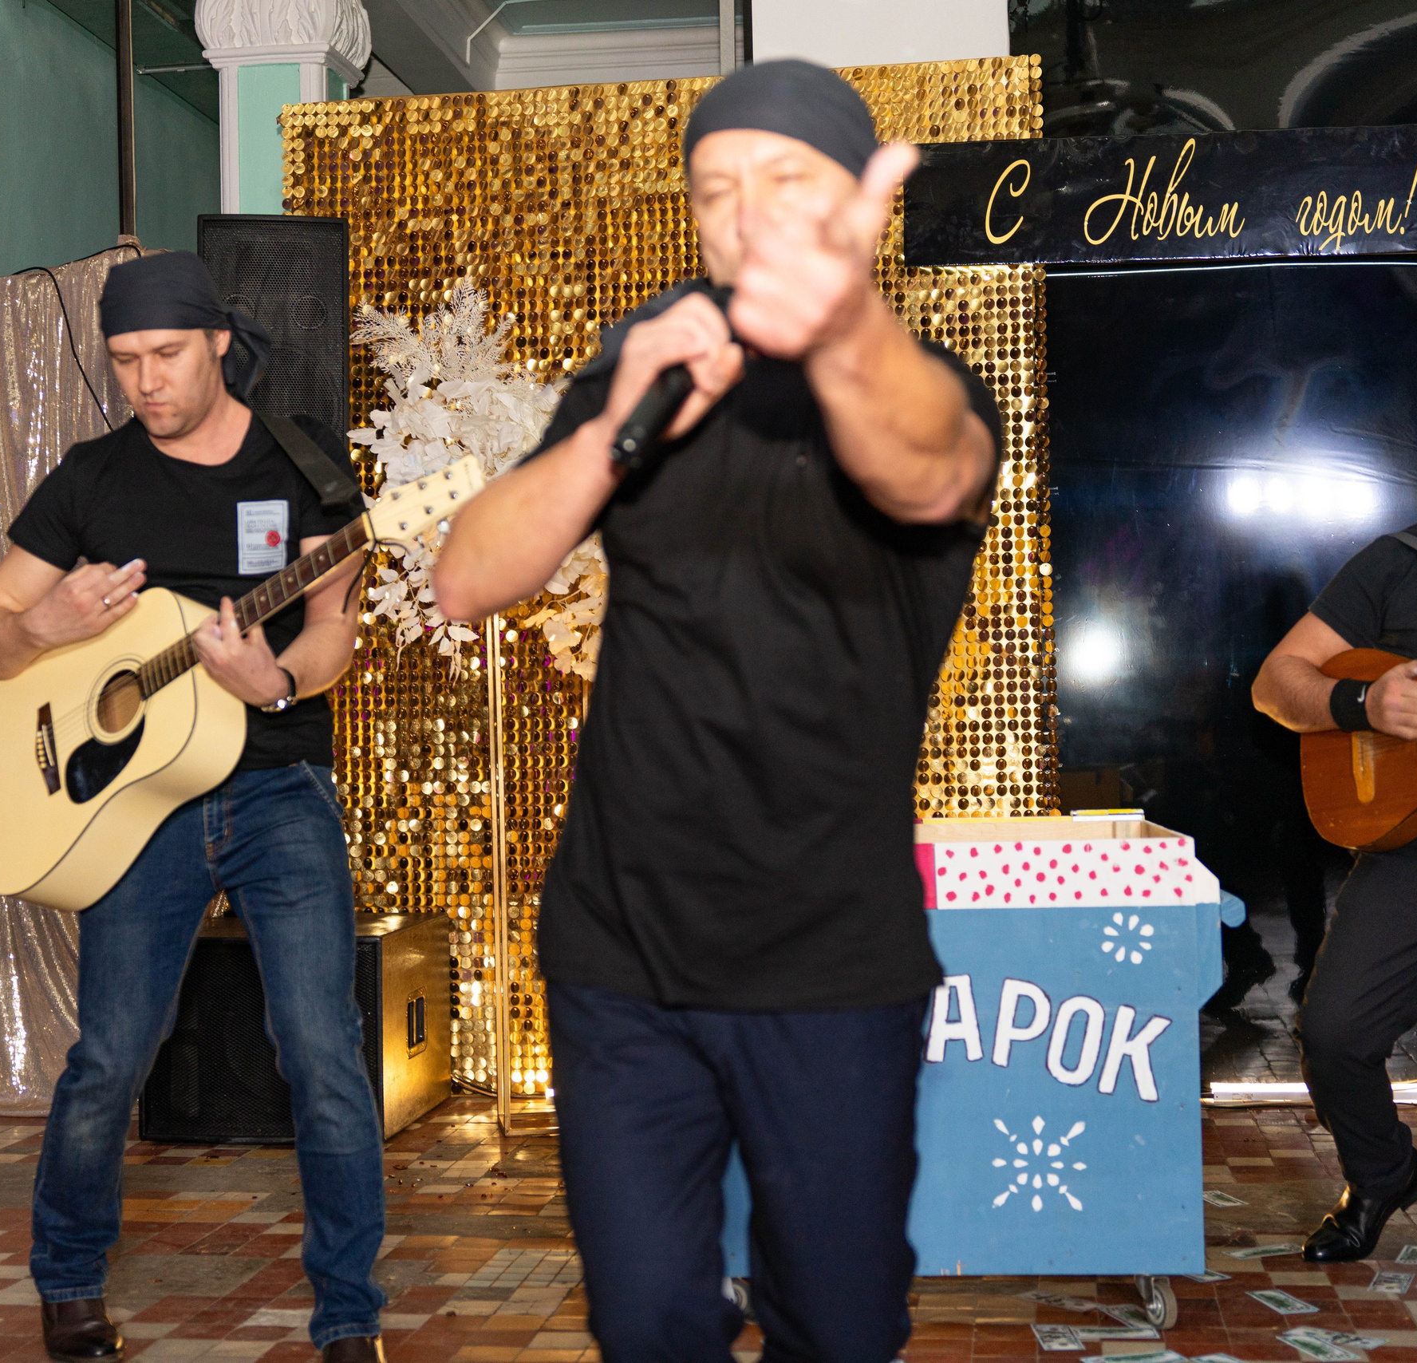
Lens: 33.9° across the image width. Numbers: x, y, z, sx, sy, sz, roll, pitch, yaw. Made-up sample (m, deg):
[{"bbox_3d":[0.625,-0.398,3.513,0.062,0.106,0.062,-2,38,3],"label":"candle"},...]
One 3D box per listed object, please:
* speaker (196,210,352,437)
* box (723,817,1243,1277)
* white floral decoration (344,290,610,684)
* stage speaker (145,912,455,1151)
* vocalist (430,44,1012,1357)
[{"bbox_3d":[-1.152,-0.836,6.176,0.394,0.707,0.384,-1,-1,-12],"label":"speaker"},{"bbox_3d":[0.433,0.637,4.163,0.879,0.737,0.707,-1,-1,5],"label":"box"},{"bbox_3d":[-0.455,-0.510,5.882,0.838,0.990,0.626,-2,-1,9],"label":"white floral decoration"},{"bbox_3d":[-1.071,0.897,6.141,0.626,0.500,0.707,-2,-1,9],"label":"stage speaker"},{"bbox_3d":[0.017,0.228,2.136,0.525,1.601,0.646,-1,-1,3],"label":"vocalist"}]

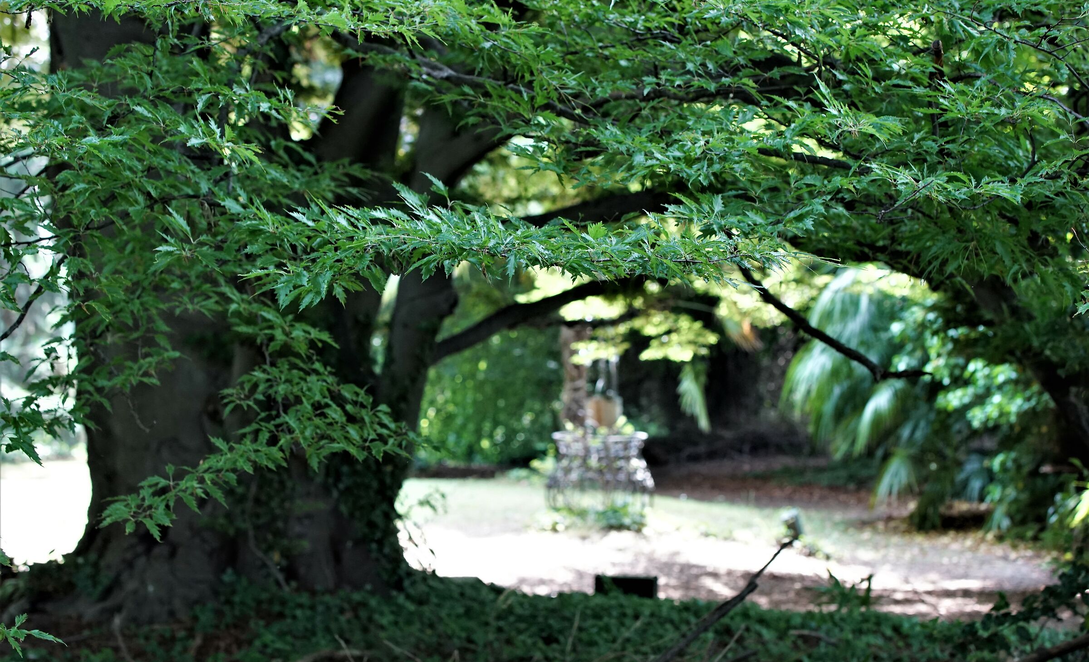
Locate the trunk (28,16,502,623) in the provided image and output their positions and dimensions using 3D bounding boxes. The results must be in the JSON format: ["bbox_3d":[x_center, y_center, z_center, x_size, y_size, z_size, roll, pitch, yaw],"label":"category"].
[{"bbox_3d":[-1.487,-0.072,14.400,2.450,3.200,1.900,0,-1,0],"label":"trunk"}]

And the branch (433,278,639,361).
[{"bbox_3d":[-0.039,-0.060,14.700,1.130,0.460,0.500,0,-1,0],"label":"branch"}]

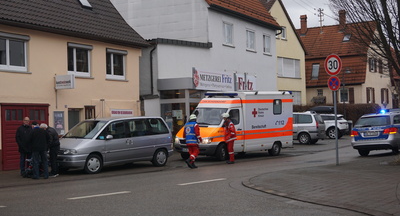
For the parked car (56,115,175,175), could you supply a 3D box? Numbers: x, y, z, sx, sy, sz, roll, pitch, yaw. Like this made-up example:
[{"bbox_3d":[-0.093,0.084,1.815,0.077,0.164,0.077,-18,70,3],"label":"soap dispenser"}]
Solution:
[{"bbox_3d":[-2.979,1.120,21.267,1.830,1.720,4.450,-3,-2,42],"label":"parked car"}]

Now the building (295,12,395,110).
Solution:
[{"bbox_3d":[11.694,-3.337,63.830,10.650,10.400,9.700,-2,-2,32],"label":"building"}]

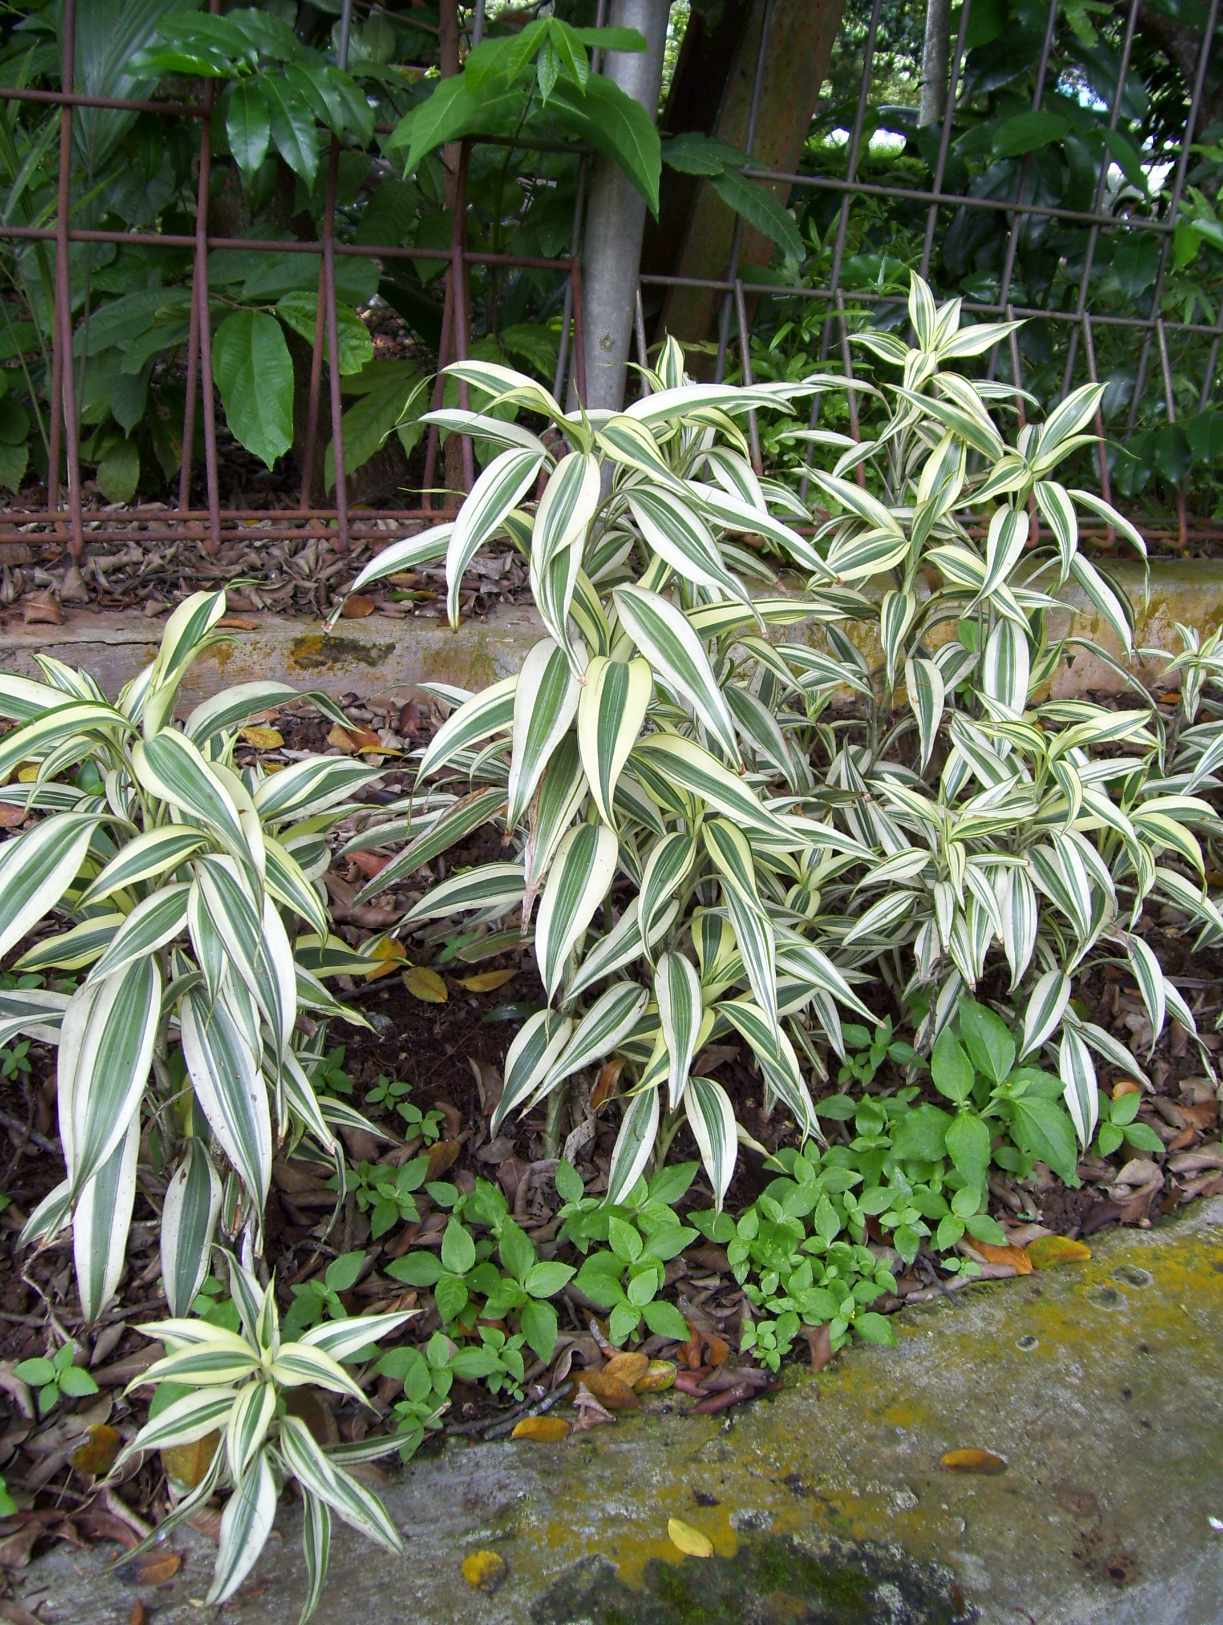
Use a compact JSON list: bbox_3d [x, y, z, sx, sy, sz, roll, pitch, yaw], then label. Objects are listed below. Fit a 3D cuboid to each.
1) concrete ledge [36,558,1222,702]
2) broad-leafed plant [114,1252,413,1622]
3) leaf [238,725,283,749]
[{"bbox_3d":[0.149,-0.215,2.095,1.950,0.125,0.170,-7,24,-29],"label":"concrete ledge"},{"bbox_3d":[-0.150,0.283,0.767,0.140,0.120,0.140,2,21,-9],"label":"broad-leafed plant"},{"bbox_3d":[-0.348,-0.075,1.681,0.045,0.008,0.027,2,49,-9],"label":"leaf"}]

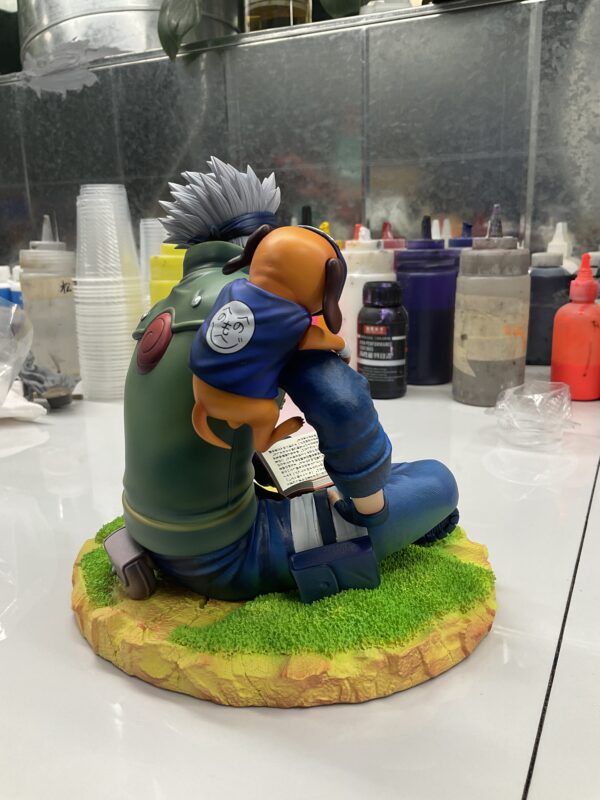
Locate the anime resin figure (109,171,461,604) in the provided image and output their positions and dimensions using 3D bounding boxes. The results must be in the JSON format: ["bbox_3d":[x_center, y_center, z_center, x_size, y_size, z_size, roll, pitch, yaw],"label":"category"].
[{"bbox_3d":[-0.014,-0.018,0.310,0.150,0.177,0.132,9,18,36],"label":"anime resin figure"}]

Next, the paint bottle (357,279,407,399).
[{"bbox_3d":[0.082,-0.059,0.657,0.051,0.112,0.051,-1,15,0],"label":"paint bottle"}]

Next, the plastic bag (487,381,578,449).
[{"bbox_3d":[0.181,0.008,0.530,0.068,0.041,0.059,-1,15,0],"label":"plastic bag"}]

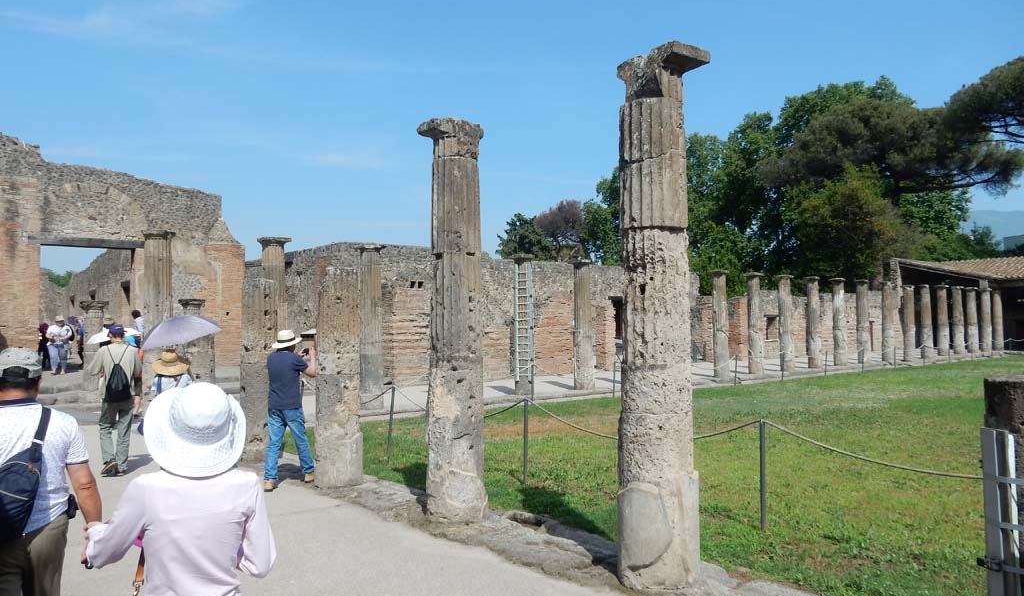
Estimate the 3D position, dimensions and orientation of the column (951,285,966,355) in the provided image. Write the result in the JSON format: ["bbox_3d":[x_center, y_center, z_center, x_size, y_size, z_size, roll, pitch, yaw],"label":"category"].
[{"bbox_3d":[23.302,1.242,38.569,0.550,3.500,0.550,1,-3,-41],"label":"column"}]

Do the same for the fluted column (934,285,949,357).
[{"bbox_3d":[21.657,1.205,37.159,0.550,3.500,0.550,1,-3,-41],"label":"fluted column"}]

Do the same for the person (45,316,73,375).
[{"bbox_3d":[-12.408,1.304,20.300,0.640,1.600,0.500,1,-2,-18],"label":"person"}]

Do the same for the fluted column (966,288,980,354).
[{"bbox_3d":[25.236,1.254,40.500,0.600,3.580,0.600,2,-2,-41],"label":"fluted column"}]

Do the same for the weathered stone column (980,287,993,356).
[{"bbox_3d":[26.224,1.279,40.923,0.560,3.530,0.560,1,-3,-41],"label":"weathered stone column"}]

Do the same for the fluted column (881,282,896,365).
[{"bbox_3d":[16.533,1.090,32.534,0.560,3.520,0.560,1,-3,-41],"label":"fluted column"}]

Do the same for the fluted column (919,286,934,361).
[{"bbox_3d":[19.797,1.161,35.330,0.560,3.530,0.560,1,-3,-41],"label":"fluted column"}]

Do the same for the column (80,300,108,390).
[{"bbox_3d":[-9.767,1.111,17.300,0.600,2.100,0.600,2,-2,-41],"label":"column"}]

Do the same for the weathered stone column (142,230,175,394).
[{"bbox_3d":[-6.309,0.564,13.173,0.550,3.500,0.550,1,-3,-41],"label":"weathered stone column"}]

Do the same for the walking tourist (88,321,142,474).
[{"bbox_3d":[-4.841,1.237,9.021,0.620,1.790,0.480,1,-3,-32],"label":"walking tourist"}]

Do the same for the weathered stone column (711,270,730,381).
[{"bbox_3d":[6.805,0.908,24.144,0.560,3.540,0.560,1,-3,-41],"label":"weathered stone column"}]

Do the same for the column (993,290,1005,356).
[{"bbox_3d":[28.237,1.355,42.802,0.550,3.500,0.550,1,-3,-41],"label":"column"}]

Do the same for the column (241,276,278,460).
[{"bbox_3d":[-3.387,0.926,9.920,0.510,2.420,0.510,2,-2,-41],"label":"column"}]

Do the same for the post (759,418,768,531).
[{"bbox_3d":[2.107,1.482,6.200,0.050,0.925,0.050,2,-2,-41],"label":"post"}]

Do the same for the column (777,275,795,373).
[{"bbox_3d":[10.142,0.941,27.282,0.550,3.500,0.550,1,-3,-41],"label":"column"}]

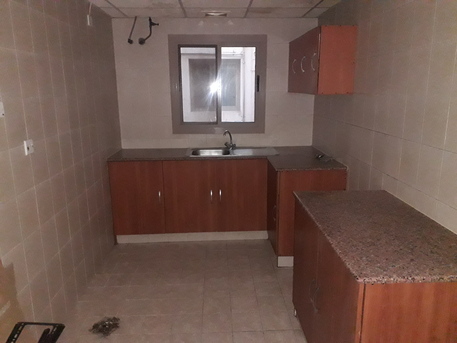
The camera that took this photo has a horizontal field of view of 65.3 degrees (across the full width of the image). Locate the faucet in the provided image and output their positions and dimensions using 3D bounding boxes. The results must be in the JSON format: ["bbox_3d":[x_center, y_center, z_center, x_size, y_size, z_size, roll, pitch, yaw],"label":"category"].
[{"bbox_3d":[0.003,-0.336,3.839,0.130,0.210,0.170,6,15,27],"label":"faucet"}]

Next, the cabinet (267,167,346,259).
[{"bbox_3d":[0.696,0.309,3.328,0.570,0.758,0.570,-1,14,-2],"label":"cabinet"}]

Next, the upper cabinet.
[{"bbox_3d":[0.815,-0.974,3.267,0.287,0.503,1.098,-1,14,-2],"label":"upper cabinet"}]

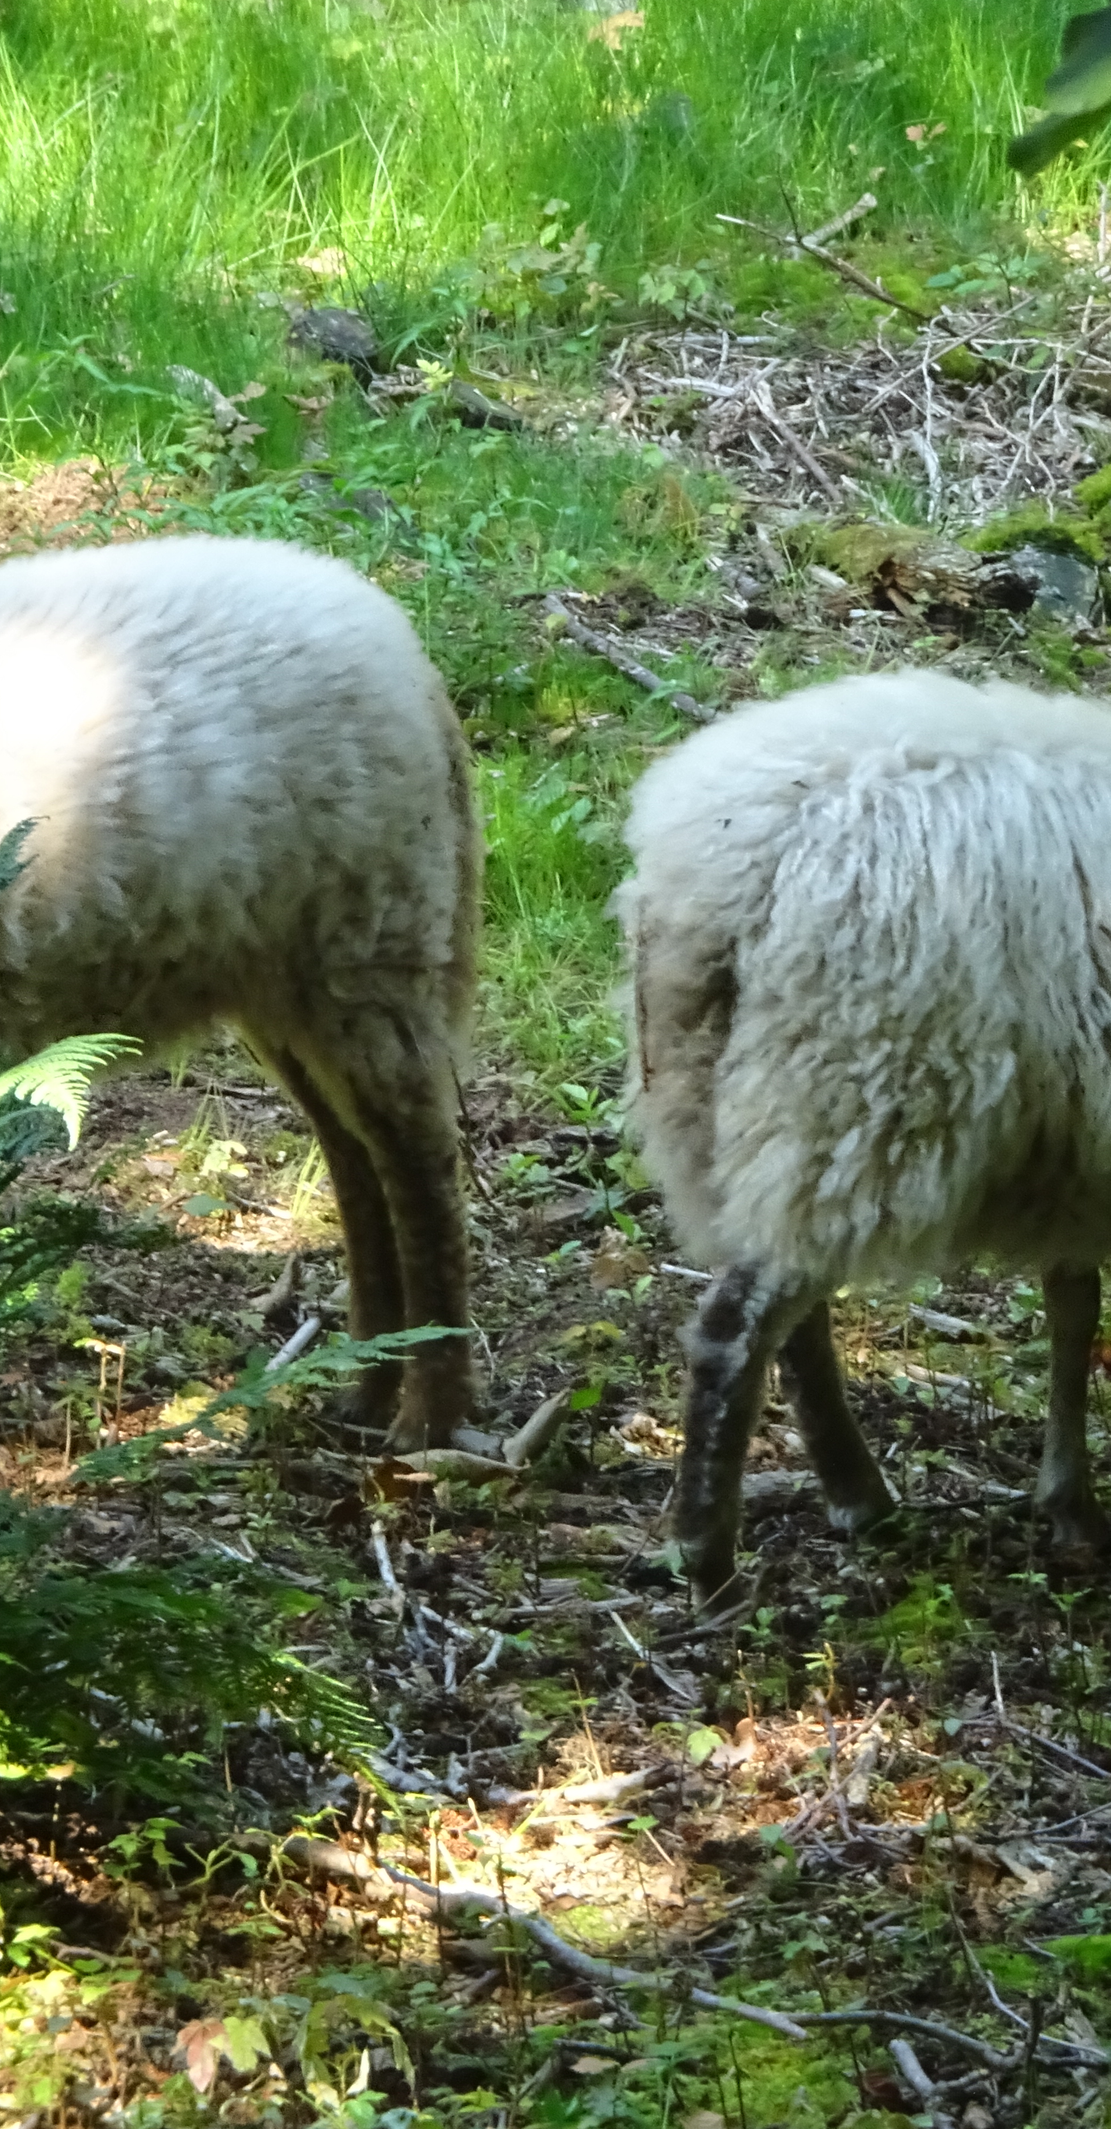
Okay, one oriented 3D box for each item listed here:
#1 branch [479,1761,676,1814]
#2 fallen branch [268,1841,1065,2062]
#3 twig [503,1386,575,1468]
[{"bbox_3d":[0.020,0.523,9.449,0.174,0.028,0.033,-5,9,-31],"label":"branch"},{"bbox_3d":[0.040,0.603,8.949,0.105,0.061,0.816,-7,10,-39],"label":"fallen branch"},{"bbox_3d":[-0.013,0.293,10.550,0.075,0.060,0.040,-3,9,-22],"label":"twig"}]

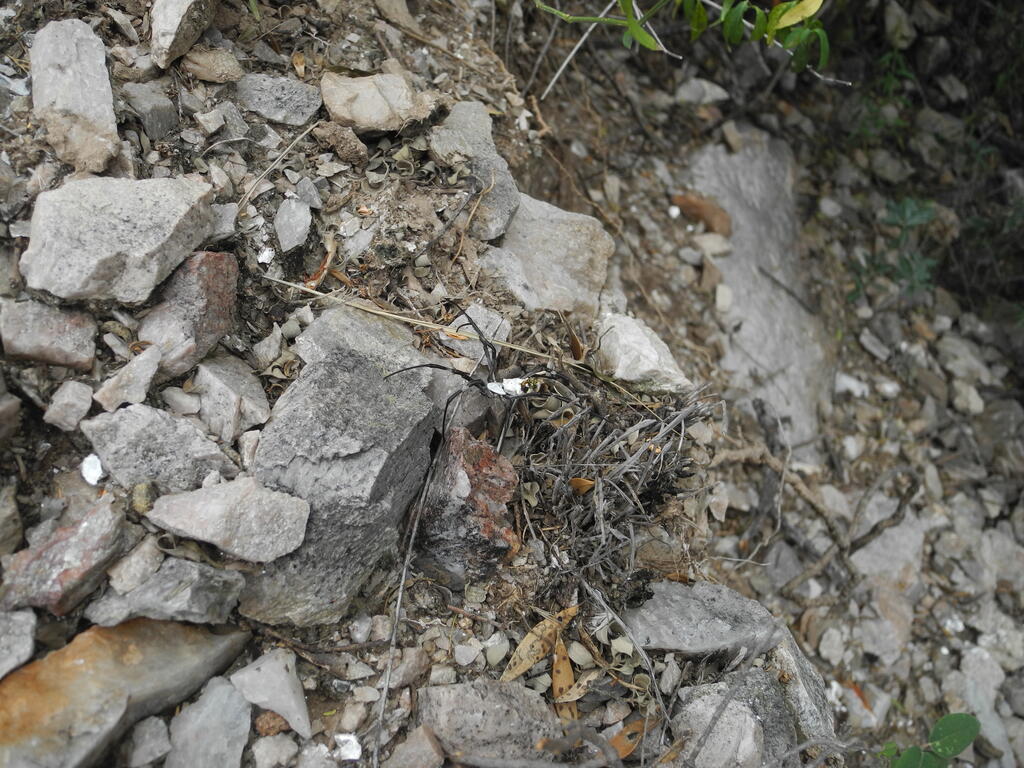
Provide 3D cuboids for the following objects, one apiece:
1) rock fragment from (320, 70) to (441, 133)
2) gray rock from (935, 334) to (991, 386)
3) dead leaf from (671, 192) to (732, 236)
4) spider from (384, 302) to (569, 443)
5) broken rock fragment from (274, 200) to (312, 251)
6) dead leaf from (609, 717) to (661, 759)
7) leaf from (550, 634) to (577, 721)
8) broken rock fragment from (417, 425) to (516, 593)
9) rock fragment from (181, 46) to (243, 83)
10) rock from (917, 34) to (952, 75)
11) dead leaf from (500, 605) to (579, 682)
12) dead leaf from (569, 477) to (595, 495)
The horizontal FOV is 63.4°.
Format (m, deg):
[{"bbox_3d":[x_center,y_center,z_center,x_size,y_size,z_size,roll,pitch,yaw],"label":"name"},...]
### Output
[{"bbox_3d":[-0.116,-0.252,0.740,0.098,0.036,0.046,2,44,-2],"label":"rock fragment"},{"bbox_3d":[0.289,-0.016,0.530,0.033,0.022,0.026,24,50,26],"label":"gray rock"},{"bbox_3d":[0.114,-0.102,0.500,0.039,0.010,0.018,30,53,31],"label":"dead leaf"},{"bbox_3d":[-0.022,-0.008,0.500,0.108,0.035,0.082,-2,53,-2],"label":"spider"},{"bbox_3d":[-0.175,-0.128,0.665,0.028,0.013,0.042,11,54,8],"label":"broken rock fragment"},{"bbox_3d":[0.061,0.172,0.407,0.026,0.007,0.010,-29,65,-19],"label":"dead leaf"},{"bbox_3d":[0.034,0.191,0.540,0.014,0.006,0.054,-5,60,-3],"label":"leaf"},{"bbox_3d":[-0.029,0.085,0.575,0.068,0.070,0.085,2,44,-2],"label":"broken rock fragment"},{"bbox_3d":[-0.277,-0.297,0.770,0.051,0.022,0.030,2,44,-2],"label":"rock fragment"},{"bbox_3d":[0.337,-0.263,0.660,0.027,0.022,0.023,17,48,20],"label":"rock"},{"bbox_3d":[0.014,0.132,0.423,0.056,0.009,0.013,-39,69,-23],"label":"dead leaf"},{"bbox_3d":[0.049,0.071,0.580,0.018,0.006,0.012,0,53,0],"label":"dead leaf"}]

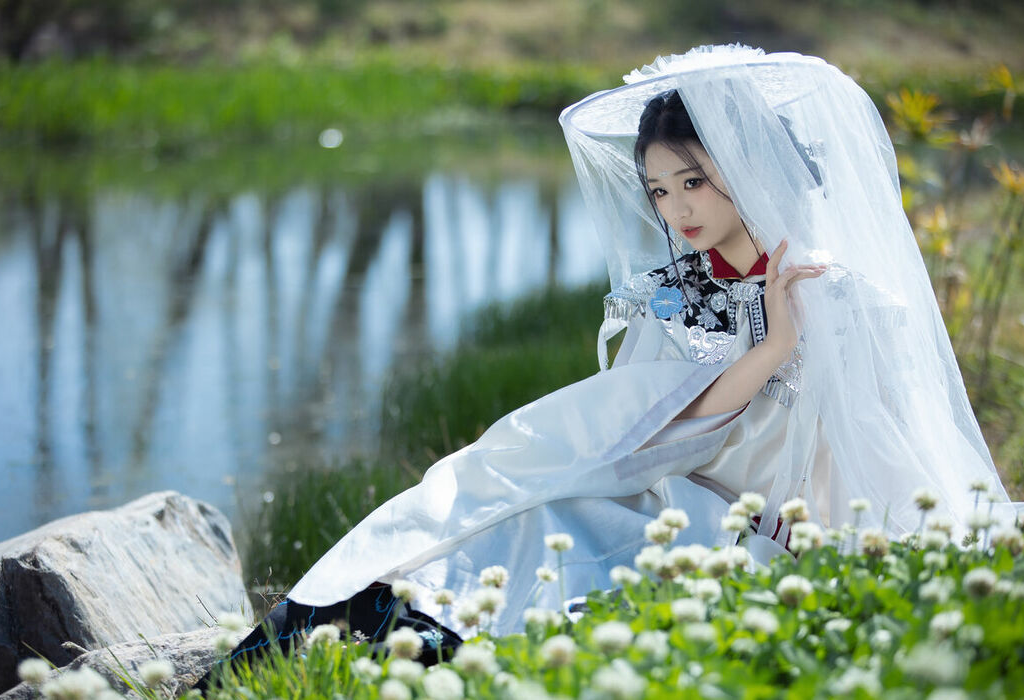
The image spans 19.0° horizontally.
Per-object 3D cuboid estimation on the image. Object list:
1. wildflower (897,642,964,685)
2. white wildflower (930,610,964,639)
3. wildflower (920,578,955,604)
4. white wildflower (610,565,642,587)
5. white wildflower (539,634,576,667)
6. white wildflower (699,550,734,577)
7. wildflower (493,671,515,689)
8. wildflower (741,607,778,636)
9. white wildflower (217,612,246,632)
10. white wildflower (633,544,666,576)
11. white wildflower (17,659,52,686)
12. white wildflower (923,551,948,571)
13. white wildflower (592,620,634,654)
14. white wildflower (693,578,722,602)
[{"bbox_3d":[0.403,0.302,2.950,0.051,0.034,0.050,0,7,0],"label":"wildflower"},{"bbox_3d":[0.513,0.324,3.614,0.037,0.031,0.037,0,7,0],"label":"white wildflower"},{"bbox_3d":[0.557,0.316,4.020,0.043,0.035,0.042,0,7,0],"label":"wildflower"},{"bbox_3d":[0.158,0.314,4.250,0.043,0.032,0.042,0,7,0],"label":"white wildflower"},{"bbox_3d":[0.058,0.383,3.900,0.044,0.039,0.043,0,7,0],"label":"white wildflower"},{"bbox_3d":[0.257,0.267,3.850,0.041,0.033,0.039,0,7,0],"label":"white wildflower"},{"bbox_3d":[-0.009,0.407,3.780,0.026,0.021,0.026,0,7,0],"label":"wildflower"},{"bbox_3d":[0.317,0.347,3.920,0.045,0.037,0.043,0,7,0],"label":"wildflower"},{"bbox_3d":[-0.332,0.323,3.624,0.030,0.022,0.030,0,7,0],"label":"white wildflower"},{"bbox_3d":[0.179,0.273,3.995,0.038,0.037,0.038,0,7,0],"label":"white wildflower"},{"bbox_3d":[-0.526,0.356,3.377,0.034,0.029,0.034,0,7,0],"label":"white wildflower"},{"bbox_3d":[0.577,0.287,4.170,0.032,0.026,0.031,0,7,0],"label":"white wildflower"},{"bbox_3d":[0.127,0.363,3.870,0.051,0.041,0.050,0,7,0],"label":"white wildflower"},{"bbox_3d":[0.237,0.292,3.720,0.032,0.027,0.031,0,7,0],"label":"white wildflower"}]

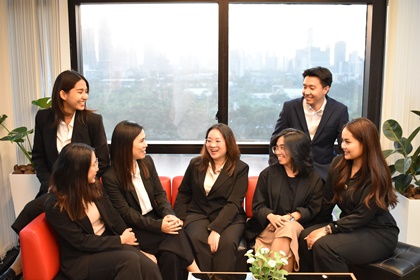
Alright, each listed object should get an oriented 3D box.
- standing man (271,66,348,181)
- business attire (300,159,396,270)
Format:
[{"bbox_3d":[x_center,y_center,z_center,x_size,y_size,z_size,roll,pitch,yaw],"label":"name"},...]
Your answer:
[{"bbox_3d":[0.751,0.244,3.187,0.540,1.570,0.480,2,9,17],"label":"standing man"},{"bbox_3d":[0.801,0.542,2.522,0.620,0.930,0.460,-5,10,-31],"label":"business attire"}]

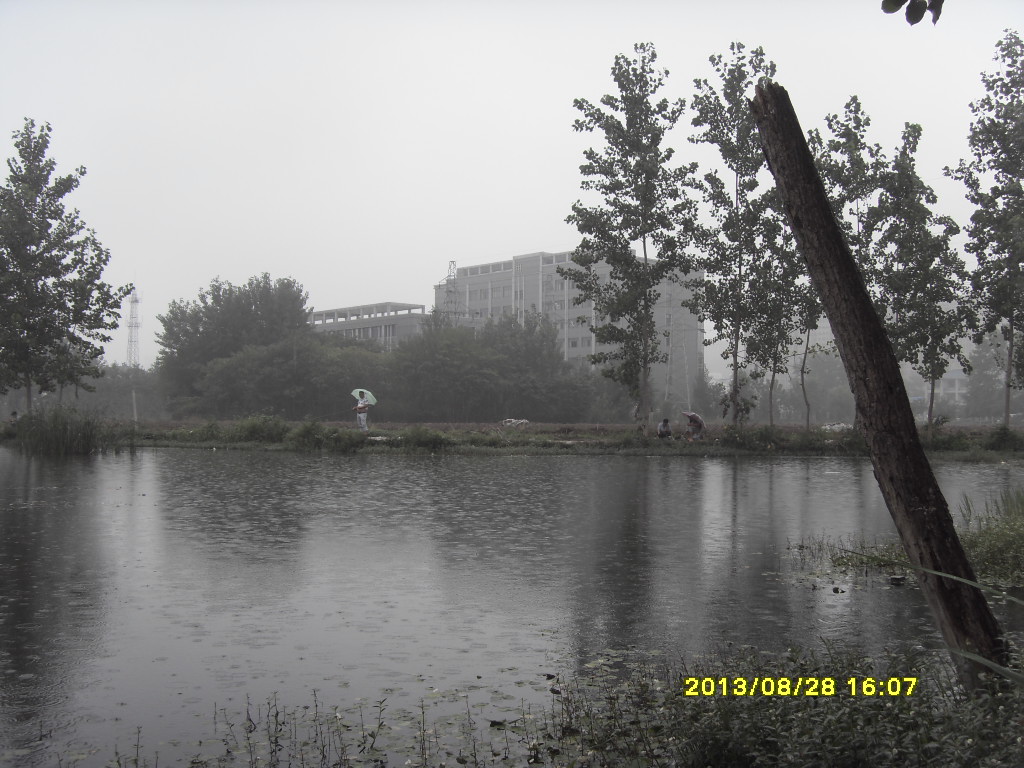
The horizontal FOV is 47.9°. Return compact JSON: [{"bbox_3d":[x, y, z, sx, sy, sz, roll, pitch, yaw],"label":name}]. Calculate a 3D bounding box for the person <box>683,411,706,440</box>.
[{"bbox_3d":[6.862,1.583,43.484,0.950,1.130,0.950,-1,-1,45],"label":"person"}]

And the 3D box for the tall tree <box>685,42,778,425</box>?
[{"bbox_3d":[9.408,-6.264,49.077,4.300,16.480,4.300,0,-1,0],"label":"tall tree"}]

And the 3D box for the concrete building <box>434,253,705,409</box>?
[{"bbox_3d":[9.705,-9.574,233.037,18.000,28.500,59.000,1,-1,-42],"label":"concrete building"}]

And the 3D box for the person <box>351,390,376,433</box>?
[{"bbox_3d":[-5.580,1.037,43.491,0.900,1.730,0.850,0,-1,34],"label":"person"}]

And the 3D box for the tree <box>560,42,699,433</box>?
[{"bbox_3d":[4.868,-5.927,47.073,5.600,15.970,5.400,0,-1,0],"label":"tree"}]

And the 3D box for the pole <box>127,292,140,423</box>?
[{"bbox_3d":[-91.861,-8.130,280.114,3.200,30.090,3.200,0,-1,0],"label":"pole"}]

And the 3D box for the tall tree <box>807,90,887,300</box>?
[{"bbox_3d":[14.504,-5.117,49.063,4.000,14.190,4.000,0,-1,0],"label":"tall tree"}]

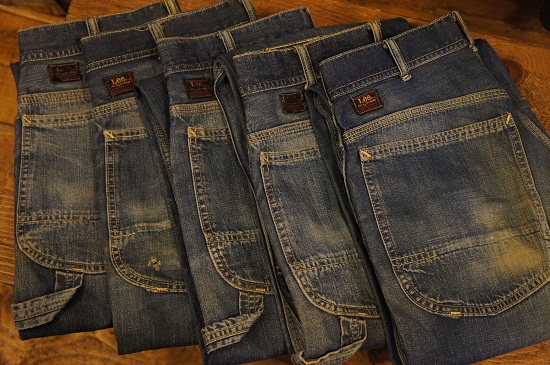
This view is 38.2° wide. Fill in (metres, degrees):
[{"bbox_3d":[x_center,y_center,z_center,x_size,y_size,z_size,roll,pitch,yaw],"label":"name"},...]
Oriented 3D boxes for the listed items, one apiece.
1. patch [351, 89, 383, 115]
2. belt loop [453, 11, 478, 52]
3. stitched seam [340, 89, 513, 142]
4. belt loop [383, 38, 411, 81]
[{"bbox_3d":[0.102,-0.087,0.874,0.029,0.004,0.024,-14,62,-8],"label":"patch"},{"bbox_3d":[0.221,-0.177,0.920,0.012,0.009,0.057,10,51,-41],"label":"belt loop"},{"bbox_3d":[0.164,-0.074,0.868,0.190,0.010,0.020,-16,62,-8],"label":"stitched seam"},{"bbox_3d":[0.139,-0.140,0.899,0.013,0.008,0.057,-14,62,-8],"label":"belt loop"}]

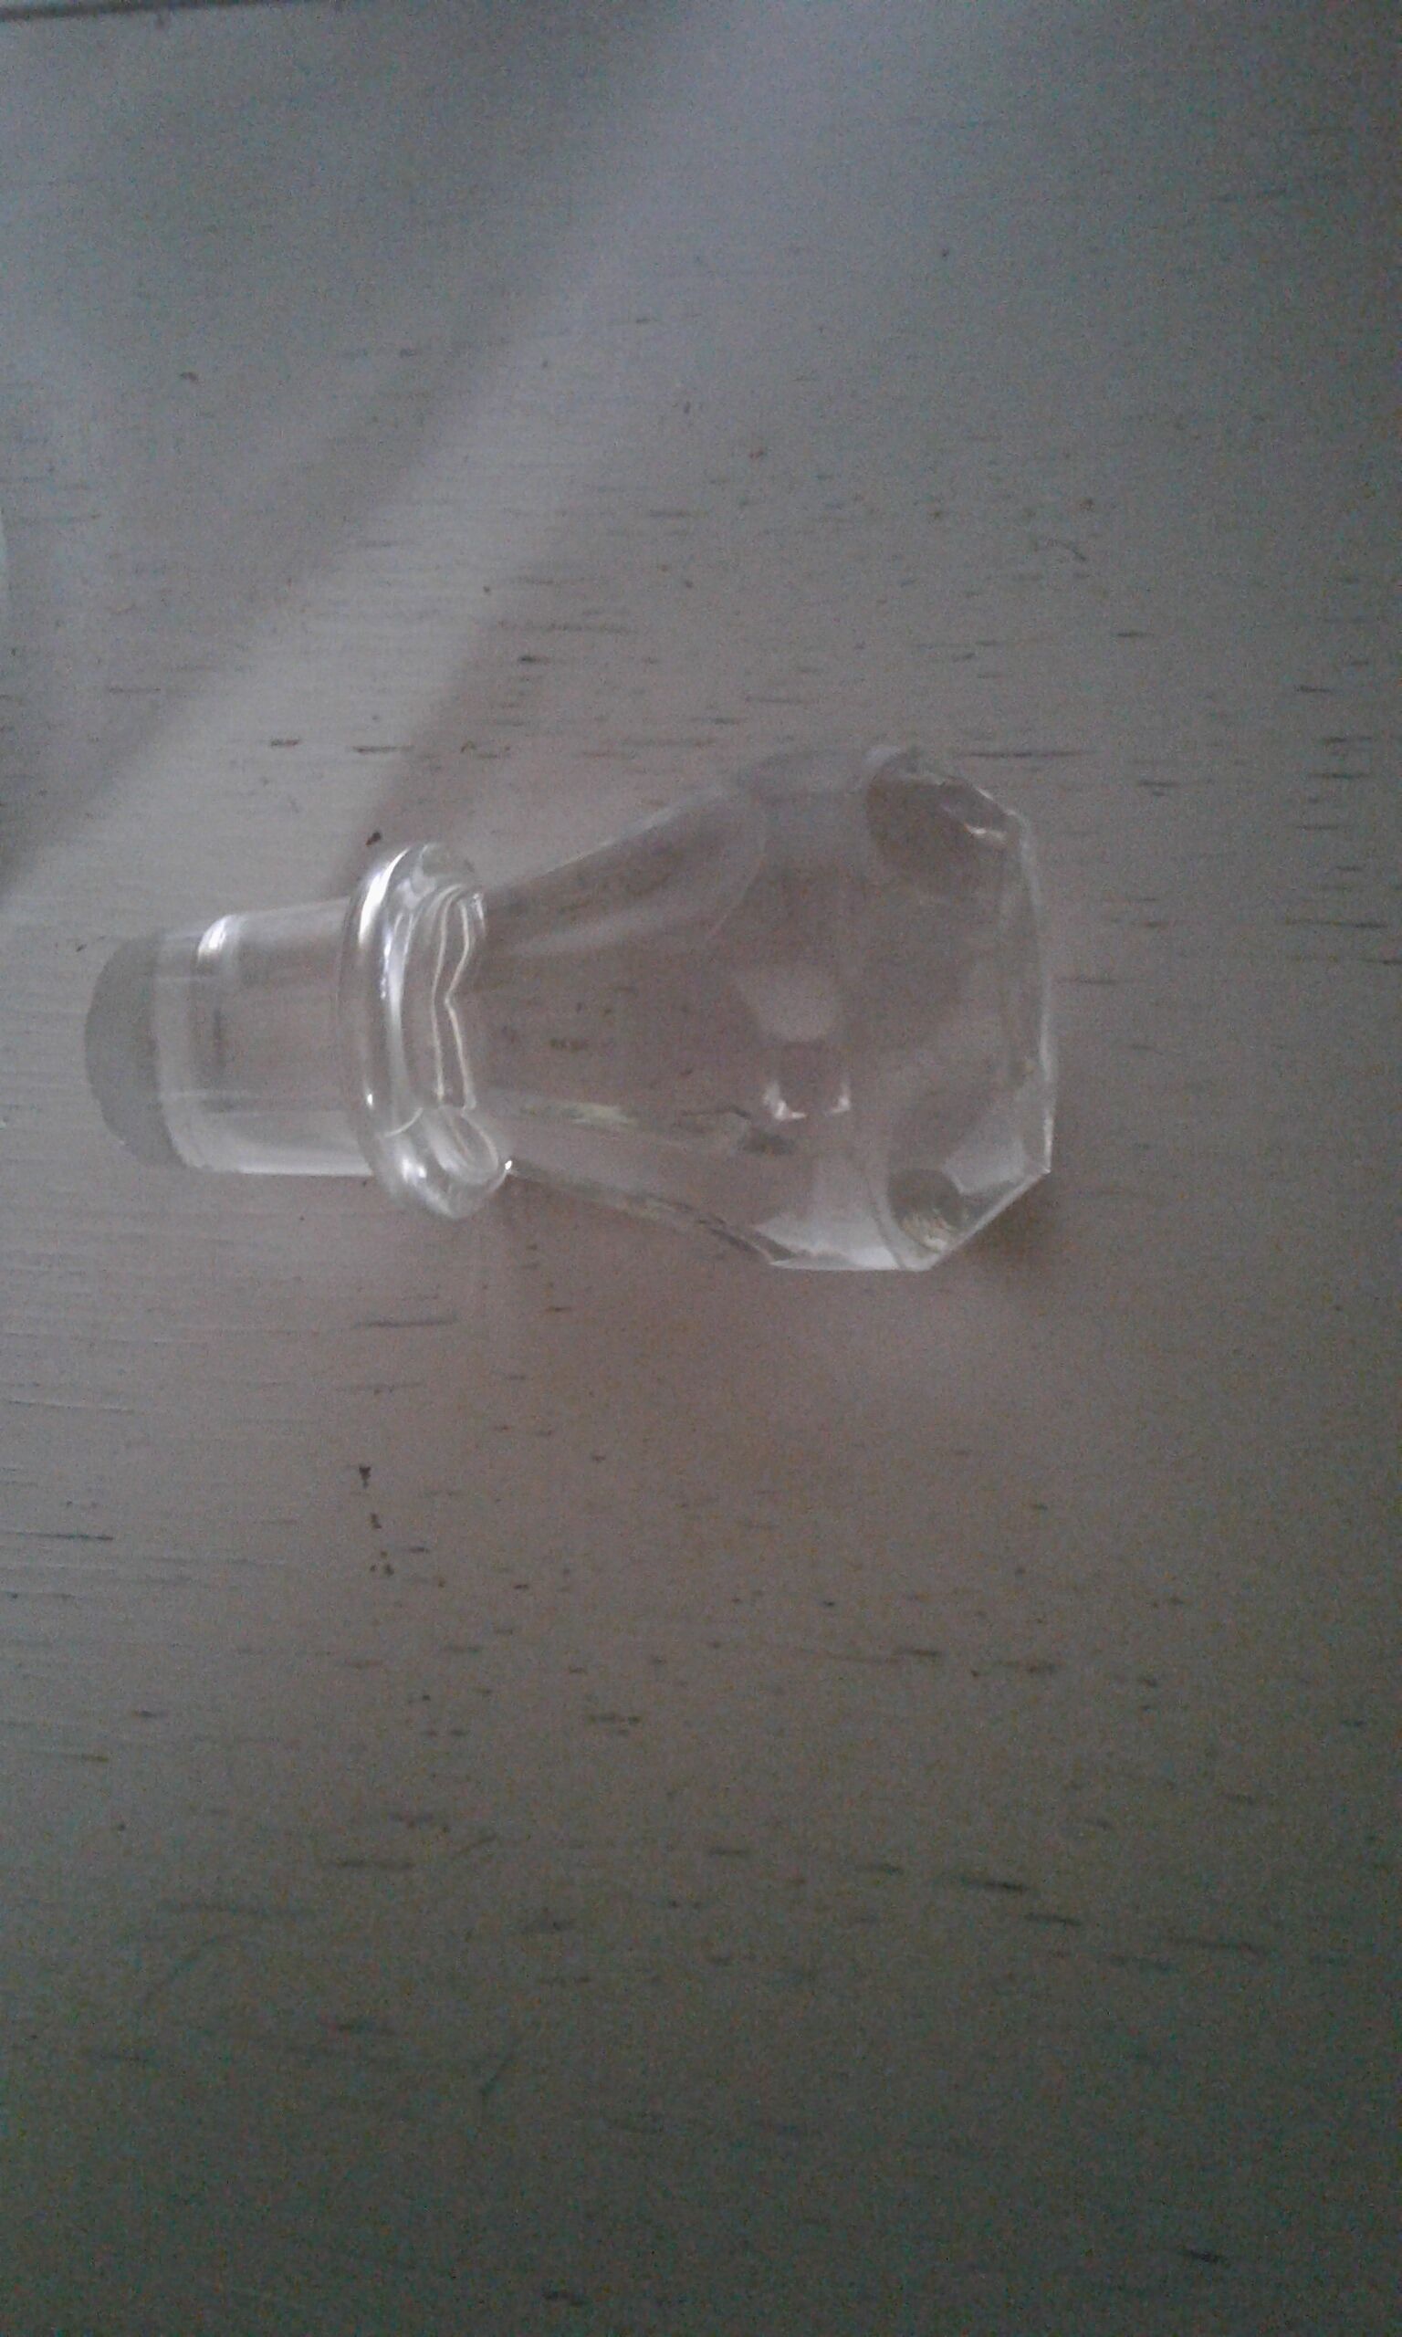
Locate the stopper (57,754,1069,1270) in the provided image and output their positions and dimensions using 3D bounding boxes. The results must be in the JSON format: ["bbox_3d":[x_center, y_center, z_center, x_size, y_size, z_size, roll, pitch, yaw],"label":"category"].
[{"bbox_3d":[-0.012,-0.012,0.169,0.081,0.043,0.043,-2,74,17],"label":"stopper"}]

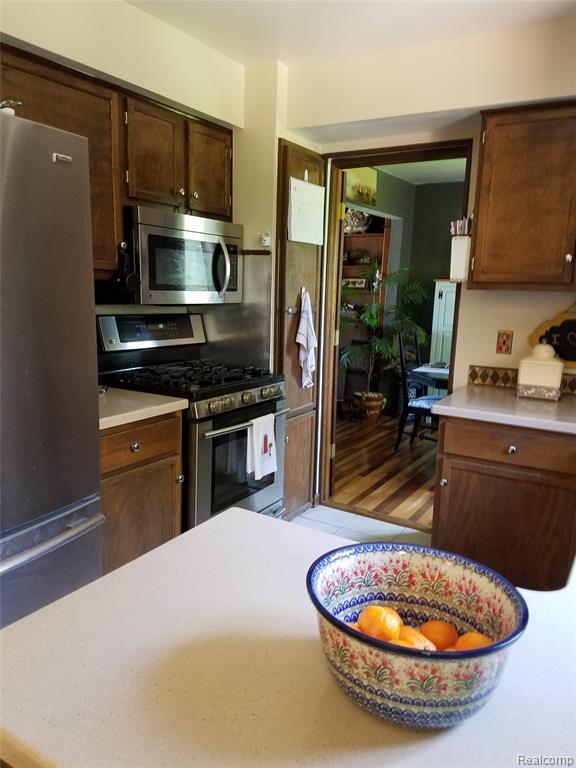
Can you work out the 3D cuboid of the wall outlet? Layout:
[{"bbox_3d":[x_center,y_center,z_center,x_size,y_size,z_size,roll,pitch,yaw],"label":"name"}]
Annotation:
[{"bbox_3d":[1.136,-0.217,3.018,0.073,0.118,0.008,8,12,31],"label":"wall outlet"}]

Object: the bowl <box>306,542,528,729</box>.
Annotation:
[{"bbox_3d":[0.164,0.331,0.761,0.274,0.129,0.274,2,10,0],"label":"bowl"}]

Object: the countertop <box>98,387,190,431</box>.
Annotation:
[{"bbox_3d":[-0.875,0.091,2.463,0.646,0.038,0.610,8,12,31],"label":"countertop"}]

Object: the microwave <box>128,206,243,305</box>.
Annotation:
[{"bbox_3d":[-0.606,-0.637,2.984,0.398,0.428,0.761,8,12,31],"label":"microwave"}]

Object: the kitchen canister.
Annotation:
[{"bbox_3d":[1.245,-0.070,2.812,0.173,0.279,0.168,8,12,31],"label":"kitchen canister"}]

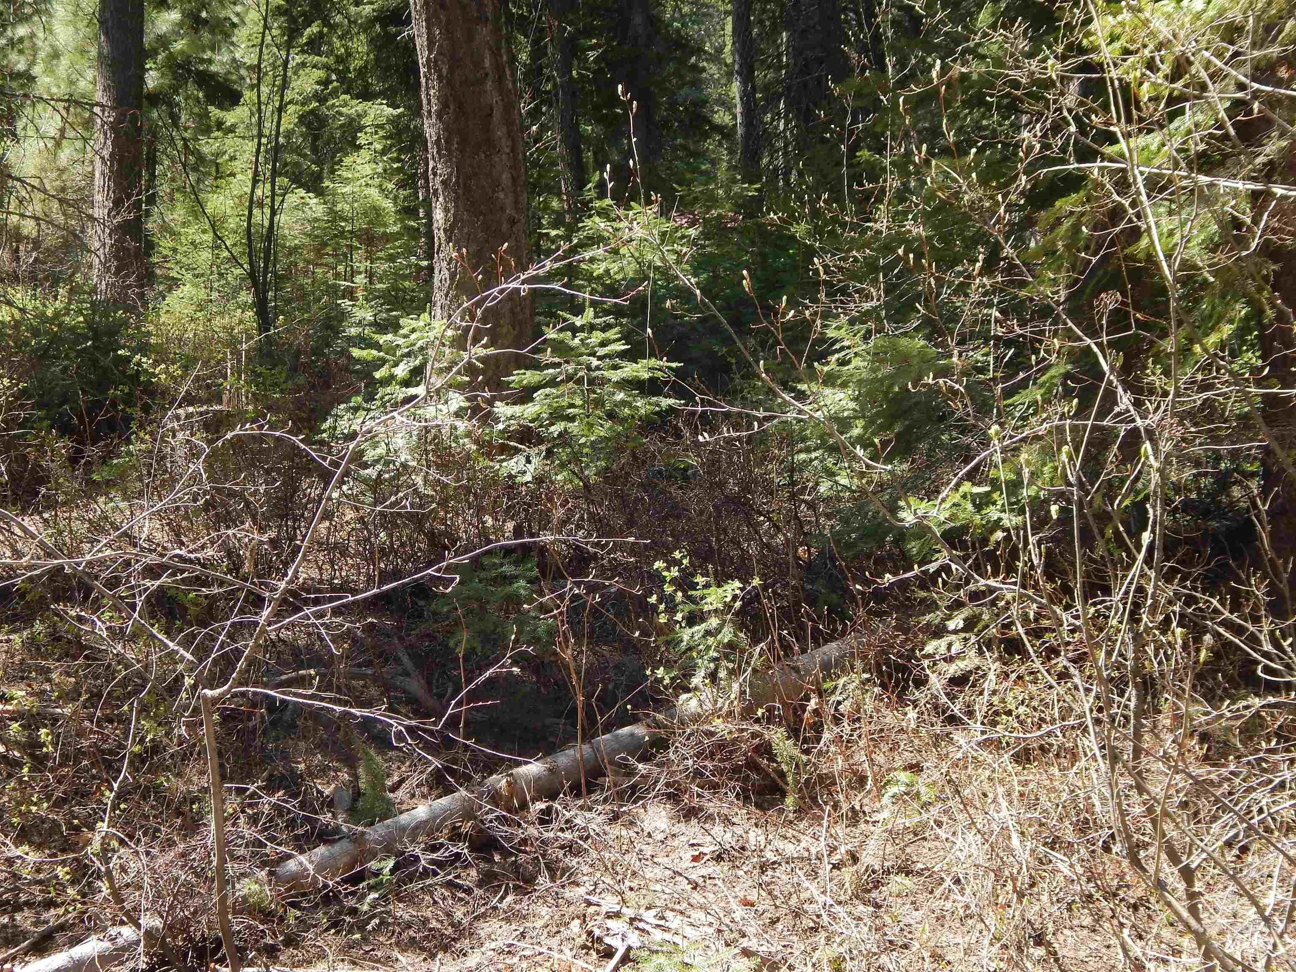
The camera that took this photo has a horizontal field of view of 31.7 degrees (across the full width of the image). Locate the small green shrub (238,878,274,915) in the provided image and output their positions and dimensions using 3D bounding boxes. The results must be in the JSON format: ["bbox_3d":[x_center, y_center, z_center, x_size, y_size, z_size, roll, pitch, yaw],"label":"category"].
[{"bbox_3d":[-1.158,1.214,6.750,0.112,0.115,0.110,-2,4,0],"label":"small green shrub"}]

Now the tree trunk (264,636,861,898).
[{"bbox_3d":[-0.151,0.894,7.750,0.125,0.125,2.767,2,12,45],"label":"tree trunk"}]

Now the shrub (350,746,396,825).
[{"bbox_3d":[-0.874,0.956,7.250,0.150,0.265,0.150,-2,4,0],"label":"shrub"}]

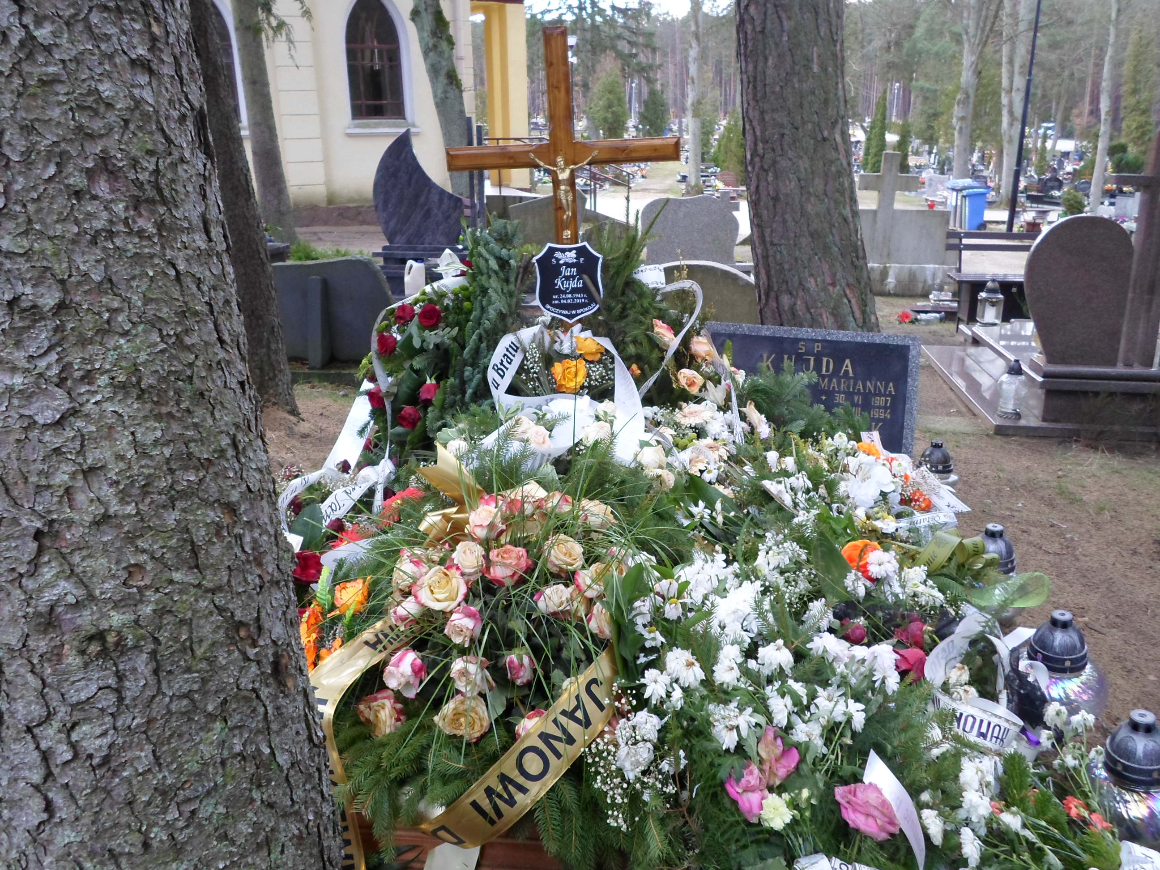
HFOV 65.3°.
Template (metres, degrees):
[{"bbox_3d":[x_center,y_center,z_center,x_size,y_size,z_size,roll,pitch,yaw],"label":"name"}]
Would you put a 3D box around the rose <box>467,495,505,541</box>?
[{"bbox_3d":[-0.151,0.134,1.460,0.060,0.064,0.060,-13,42,-7],"label":"rose"}]

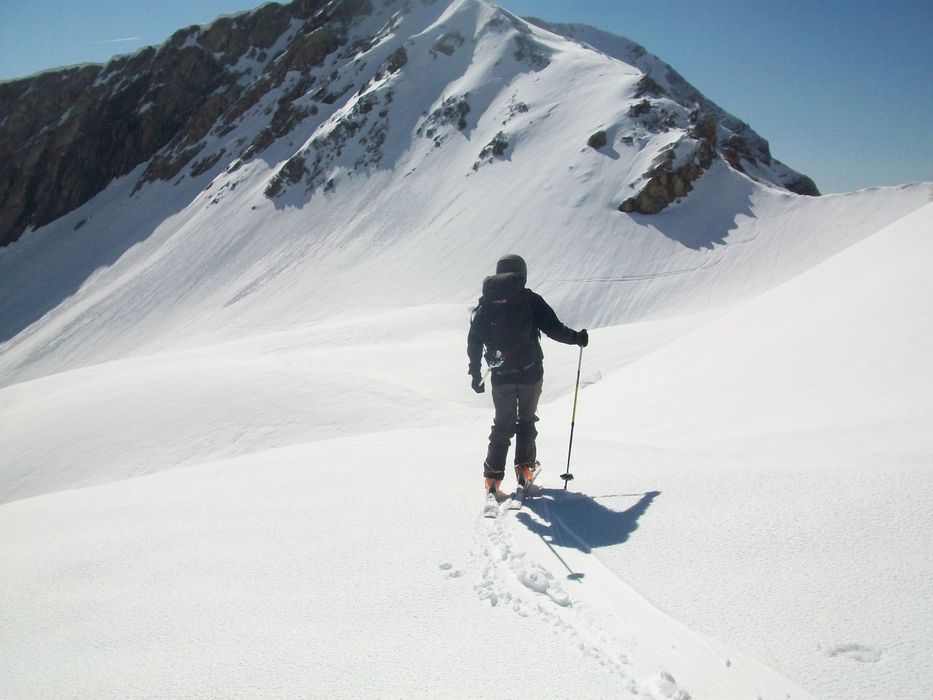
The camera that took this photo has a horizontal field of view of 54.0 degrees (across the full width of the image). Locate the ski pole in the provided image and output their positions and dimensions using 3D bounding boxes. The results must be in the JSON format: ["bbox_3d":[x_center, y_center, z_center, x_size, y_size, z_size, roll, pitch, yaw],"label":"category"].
[{"bbox_3d":[0.826,0.470,7.010,0.100,1.231,0.100,7,4,10],"label":"ski pole"}]

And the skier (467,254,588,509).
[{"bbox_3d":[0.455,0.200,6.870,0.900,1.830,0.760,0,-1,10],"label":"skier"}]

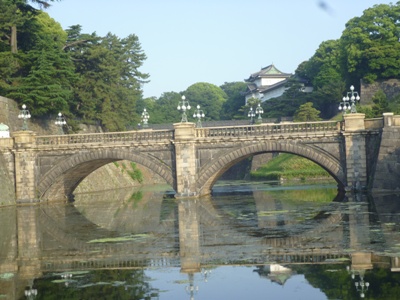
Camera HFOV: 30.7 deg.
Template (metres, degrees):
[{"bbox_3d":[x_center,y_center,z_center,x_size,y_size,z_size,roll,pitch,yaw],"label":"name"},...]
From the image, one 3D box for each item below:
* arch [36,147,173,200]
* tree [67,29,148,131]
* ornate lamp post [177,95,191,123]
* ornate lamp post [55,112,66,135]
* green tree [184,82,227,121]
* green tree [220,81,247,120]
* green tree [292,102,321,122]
[{"bbox_3d":[-8.639,2.528,79.333,14.172,4.845,12.396,-3,-2,7],"label":"arch"},{"bbox_3d":[-15.883,-11.933,125.000,14.080,17.857,13.000,-3,-2,0],"label":"tree"},{"bbox_3d":[-1.570,-4.042,72.667,1.350,2.738,1.350,-3,-2,7],"label":"ornate lamp post"},{"bbox_3d":[-16.512,-2.985,86.384,1.350,2.738,1.350,-3,-2,7],"label":"ornate lamp post"},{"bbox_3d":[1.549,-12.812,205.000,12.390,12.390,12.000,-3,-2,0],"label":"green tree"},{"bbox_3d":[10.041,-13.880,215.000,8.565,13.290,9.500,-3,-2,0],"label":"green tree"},{"bbox_3d":[22.888,-7.878,155.000,6.387,4.471,6.000,-3,-2,0],"label":"green tree"}]

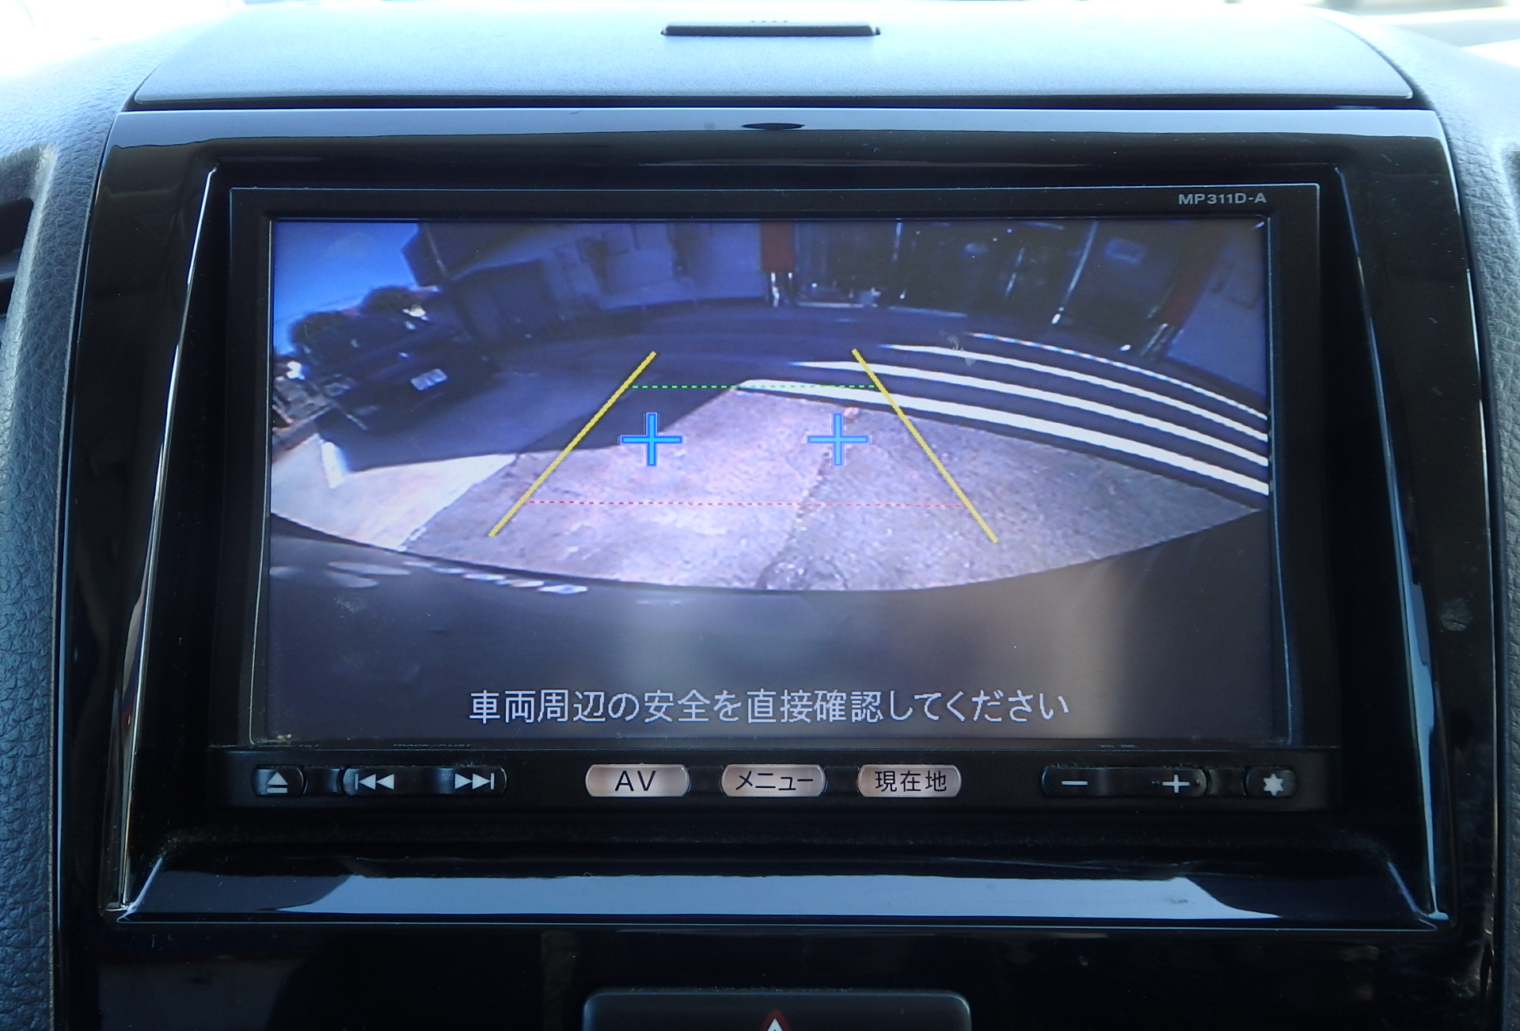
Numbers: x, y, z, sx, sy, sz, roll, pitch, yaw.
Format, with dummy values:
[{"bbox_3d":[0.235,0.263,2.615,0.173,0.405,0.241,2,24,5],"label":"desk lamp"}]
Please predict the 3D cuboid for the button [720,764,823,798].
[{"bbox_3d":[0.002,0.041,0.227,0.016,0.005,0.004,0,-5,1],"label":"button"}]

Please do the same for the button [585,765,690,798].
[{"bbox_3d":[-0.019,0.042,0.227,0.016,0.005,0.004,0,-5,1],"label":"button"}]

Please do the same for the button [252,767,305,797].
[{"bbox_3d":[-0.075,0.042,0.228,0.008,0.005,0.004,0,-5,1],"label":"button"}]

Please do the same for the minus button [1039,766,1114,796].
[{"bbox_3d":[0.049,0.041,0.226,0.011,0.004,0.004,0,-5,1],"label":"minus button"}]

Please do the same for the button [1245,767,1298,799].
[{"bbox_3d":[0.079,0.042,0.226,0.008,0.005,0.004,0,-5,1],"label":"button"}]

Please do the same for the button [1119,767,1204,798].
[{"bbox_3d":[0.063,0.042,0.226,0.014,0.005,0.004,0,-5,1],"label":"button"}]

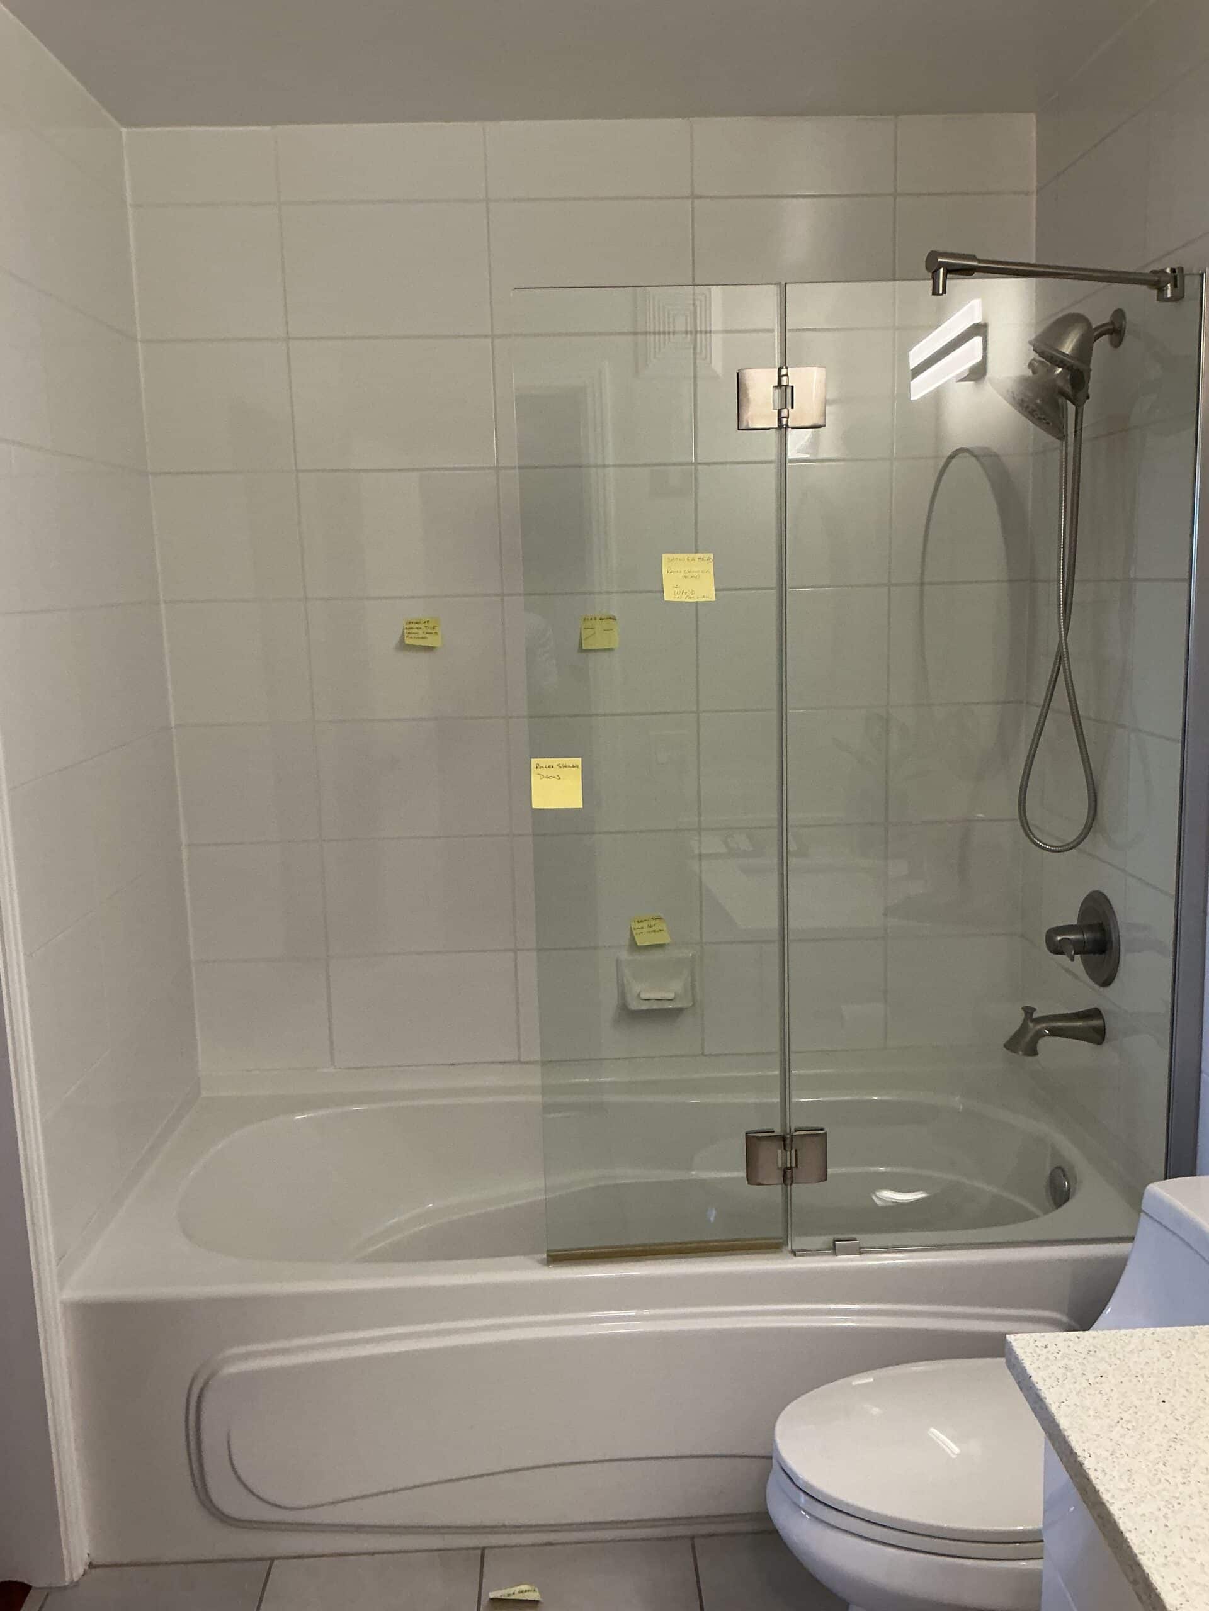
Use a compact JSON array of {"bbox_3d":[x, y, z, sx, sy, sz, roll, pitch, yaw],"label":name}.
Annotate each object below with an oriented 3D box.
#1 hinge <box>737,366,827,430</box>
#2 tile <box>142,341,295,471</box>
[{"bbox_3d":[0.260,-0.596,1.976,0.128,0.086,0.032,-2,10,-2],"label":"hinge"},{"bbox_3d":[-0.769,-0.796,2.708,0.289,0.251,0.010,-2,10,-2],"label":"tile"}]

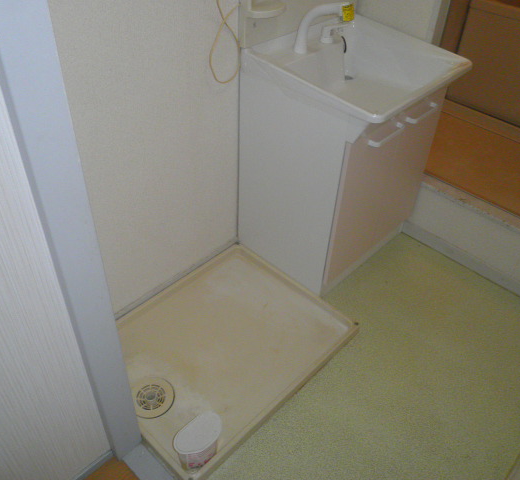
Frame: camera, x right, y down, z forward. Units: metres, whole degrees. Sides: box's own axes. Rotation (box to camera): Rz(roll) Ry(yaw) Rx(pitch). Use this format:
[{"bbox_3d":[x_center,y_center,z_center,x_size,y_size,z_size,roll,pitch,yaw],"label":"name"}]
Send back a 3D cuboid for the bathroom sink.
[{"bbox_3d":[0.341,-0.567,1.666,0.535,0.190,0.605,33,49,31],"label":"bathroom sink"}]

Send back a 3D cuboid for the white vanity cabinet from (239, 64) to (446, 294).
[{"bbox_3d":[0.306,-0.291,1.926,0.480,0.770,0.600,33,49,31],"label":"white vanity cabinet"}]

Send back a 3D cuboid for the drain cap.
[{"bbox_3d":[-0.342,0.507,1.533,0.140,0.020,0.140,2,41,-1],"label":"drain cap"}]

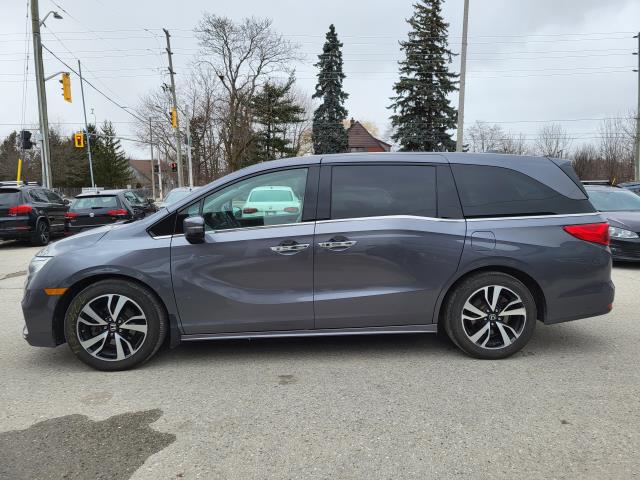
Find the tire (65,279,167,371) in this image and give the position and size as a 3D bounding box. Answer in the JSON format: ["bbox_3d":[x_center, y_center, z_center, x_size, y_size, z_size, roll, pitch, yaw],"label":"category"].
[{"bbox_3d":[-1.599,0.664,3.811,0.730,0.730,0.235,-1,7,-3],"label":"tire"}]

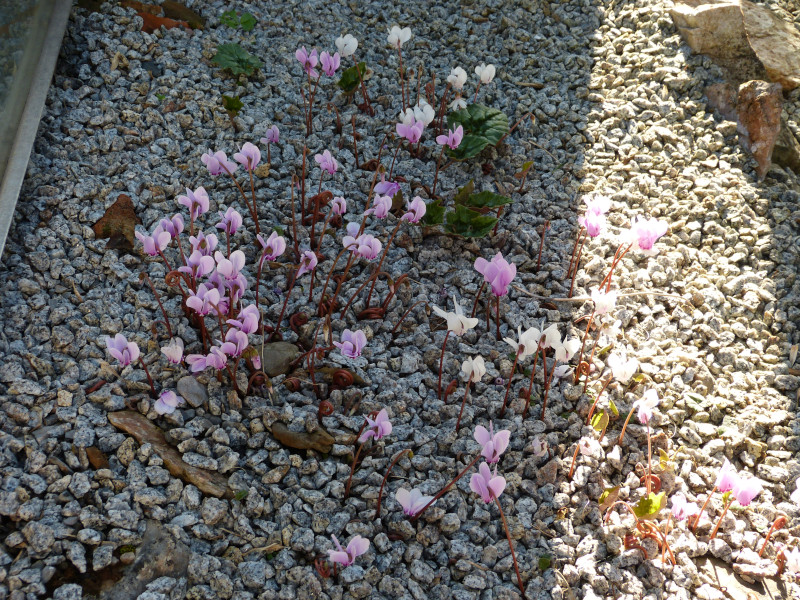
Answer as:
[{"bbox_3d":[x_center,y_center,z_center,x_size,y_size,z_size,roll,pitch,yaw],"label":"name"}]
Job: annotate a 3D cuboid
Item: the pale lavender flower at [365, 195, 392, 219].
[{"bbox_3d":[-0.020,-0.089,1.230,0.025,0.020,0.023,18,39,24],"label":"pale lavender flower"}]

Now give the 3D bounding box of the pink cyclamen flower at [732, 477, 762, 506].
[{"bbox_3d":[0.261,0.144,0.971,0.022,0.022,0.024,13,39,16],"label":"pink cyclamen flower"}]

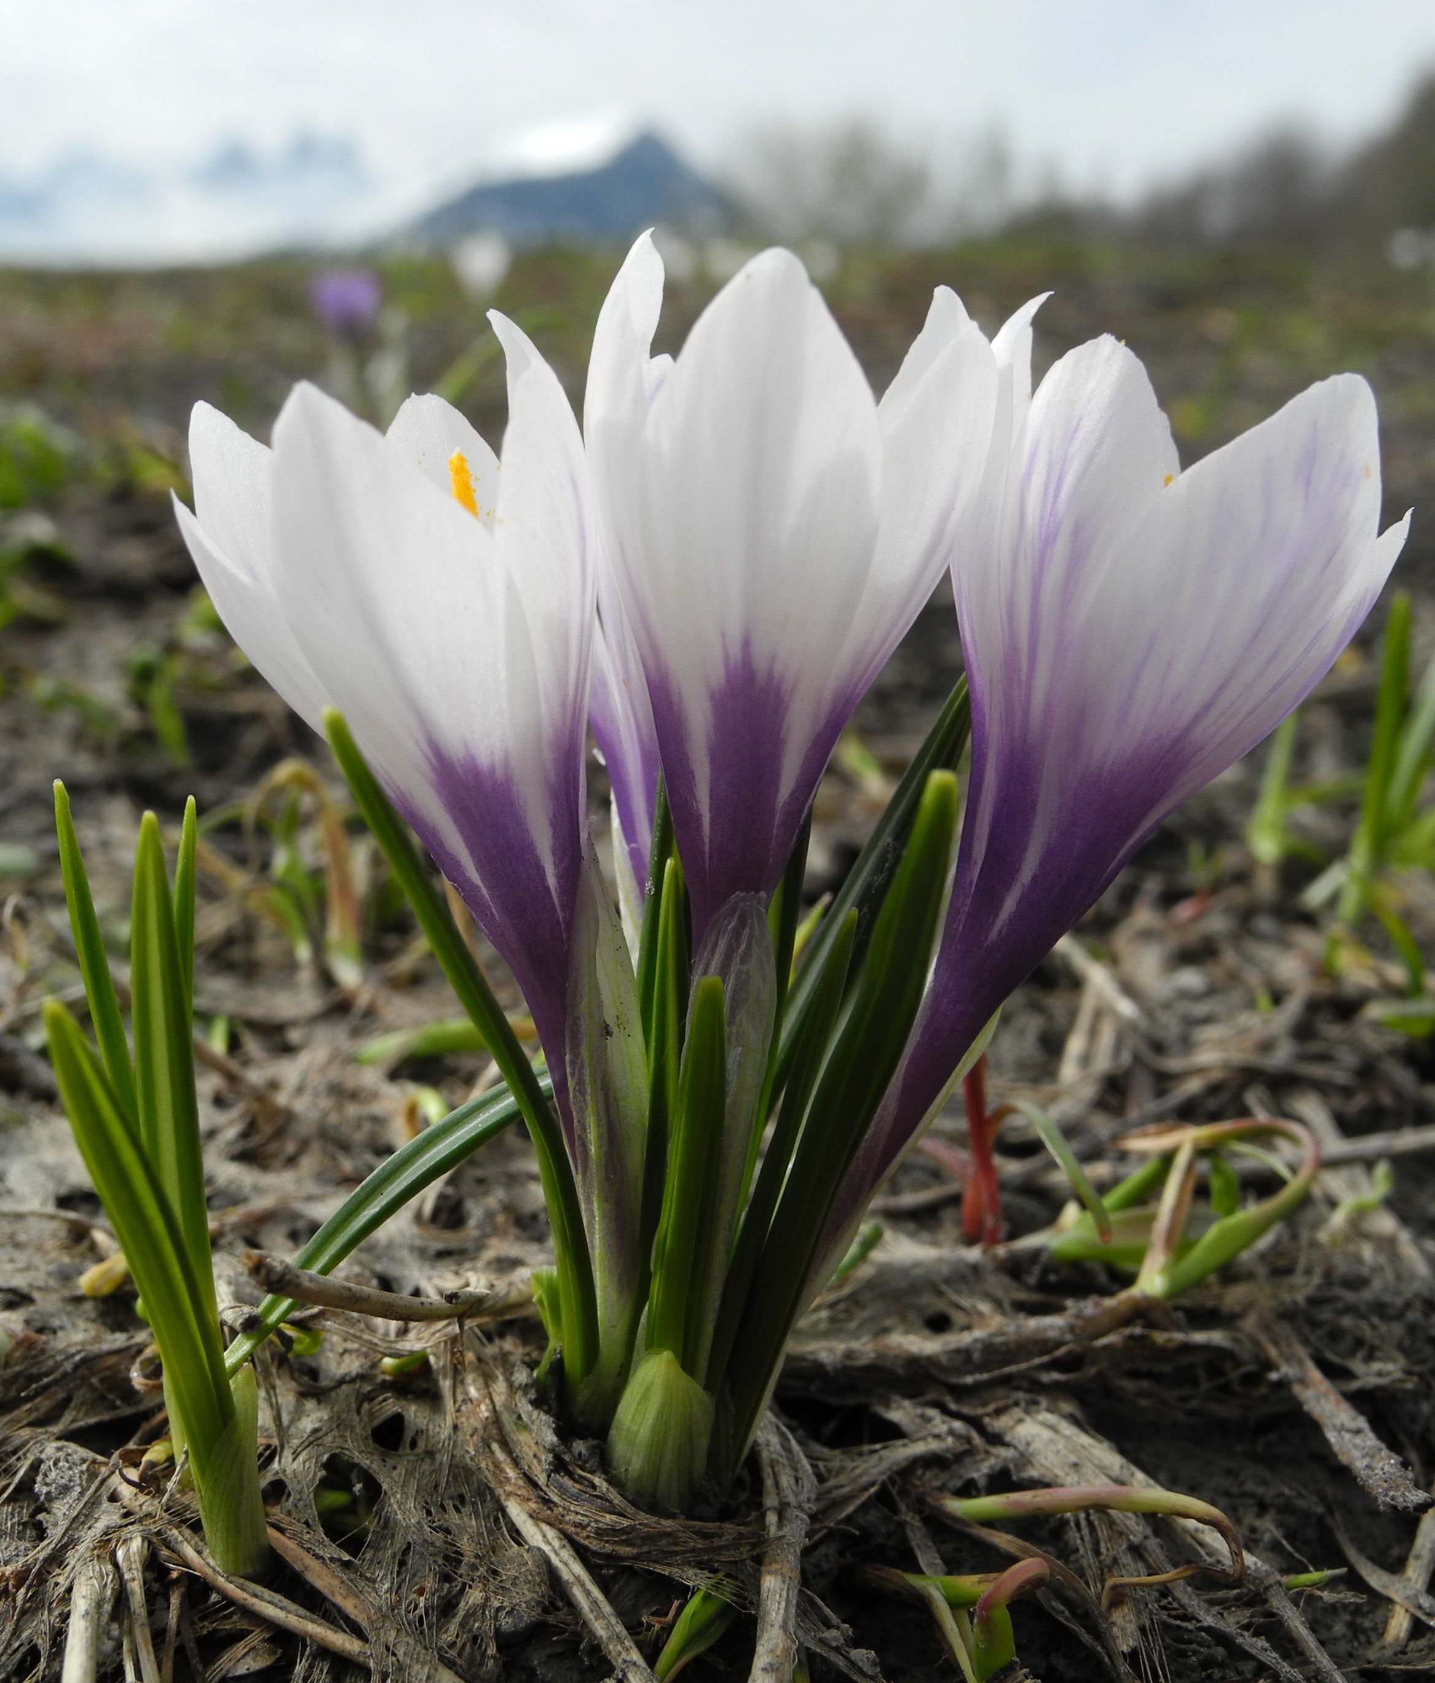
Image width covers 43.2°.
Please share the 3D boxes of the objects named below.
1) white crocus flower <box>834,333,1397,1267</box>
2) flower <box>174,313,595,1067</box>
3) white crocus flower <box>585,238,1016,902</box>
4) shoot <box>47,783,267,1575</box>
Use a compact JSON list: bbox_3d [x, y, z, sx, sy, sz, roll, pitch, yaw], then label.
[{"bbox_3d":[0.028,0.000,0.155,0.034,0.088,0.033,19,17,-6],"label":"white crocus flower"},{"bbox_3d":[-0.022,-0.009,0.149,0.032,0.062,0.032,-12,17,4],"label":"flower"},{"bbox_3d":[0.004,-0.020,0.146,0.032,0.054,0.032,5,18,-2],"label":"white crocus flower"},{"bbox_3d":[-0.048,0.031,0.154,0.014,0.074,0.010,0,18,0],"label":"shoot"}]

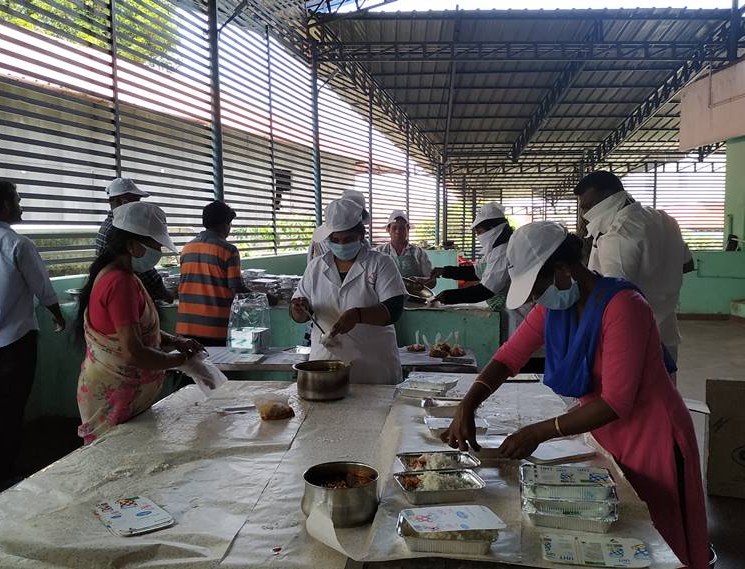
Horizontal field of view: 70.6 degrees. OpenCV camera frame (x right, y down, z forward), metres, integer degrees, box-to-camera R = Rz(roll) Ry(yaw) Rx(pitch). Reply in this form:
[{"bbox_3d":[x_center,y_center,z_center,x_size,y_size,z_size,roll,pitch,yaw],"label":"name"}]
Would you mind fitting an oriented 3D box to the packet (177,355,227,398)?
[{"bbox_3d":[-0.600,0.322,1.863,0.100,0.140,0.160,3,7,30],"label":"packet"}]

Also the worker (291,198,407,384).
[{"bbox_3d":[-0.098,0.409,2.325,0.480,1.563,0.420,2,6,18],"label":"worker"}]

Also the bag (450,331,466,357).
[{"bbox_3d":[0.456,0.315,2.808,0.090,0.130,0.090,0,6,0],"label":"bag"}]

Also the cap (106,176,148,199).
[{"bbox_3d":[-1.398,-0.555,3.008,0.260,0.130,0.180,-3,7,-28],"label":"cap"}]

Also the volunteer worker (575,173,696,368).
[{"bbox_3d":[1.266,0.306,2.596,0.520,1.700,0.420,-4,7,-32],"label":"volunteer worker"}]

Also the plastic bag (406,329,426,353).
[{"bbox_3d":[0.242,0.313,2.888,0.095,0.120,0.090,0,6,0],"label":"plastic bag"}]

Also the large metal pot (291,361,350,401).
[{"bbox_3d":[-0.206,0.389,2.122,0.220,0.120,0.220,0,6,0],"label":"large metal pot"}]

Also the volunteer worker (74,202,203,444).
[{"bbox_3d":[-0.802,0.481,1.860,0.460,1.522,0.430,-2,6,-16],"label":"volunteer worker"}]

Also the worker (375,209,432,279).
[{"bbox_3d":[0.222,0.256,3.747,0.480,1.569,0.400,0,6,0],"label":"worker"}]

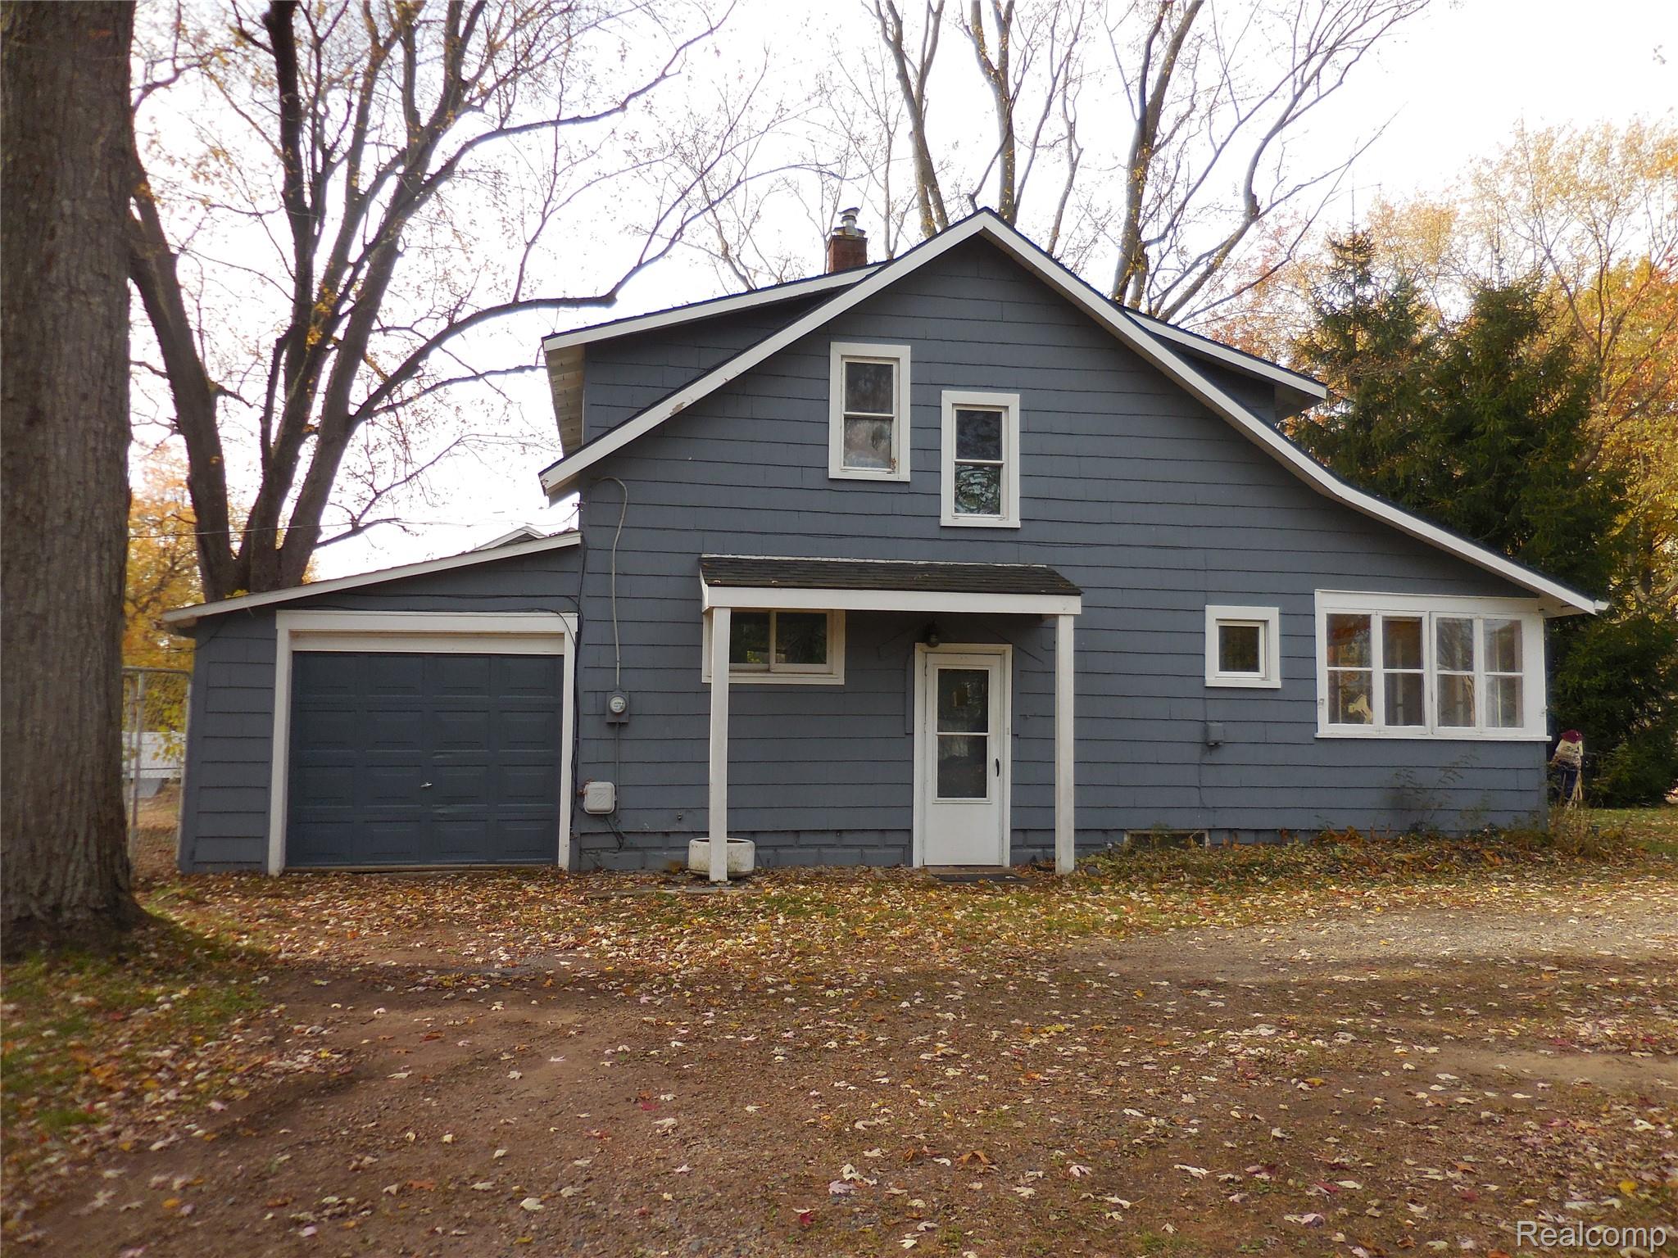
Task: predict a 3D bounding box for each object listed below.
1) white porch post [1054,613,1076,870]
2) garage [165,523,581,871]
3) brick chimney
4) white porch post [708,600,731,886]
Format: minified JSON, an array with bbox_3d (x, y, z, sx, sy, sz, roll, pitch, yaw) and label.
[{"bbox_3d":[2.029,1.037,10.907,0.135,2.319,0.135,1,-3,-9],"label":"white porch post"},{"bbox_3d":[-4.574,0.778,13.701,3.497,3.081,6.000,1,-3,-9],"label":"garage"},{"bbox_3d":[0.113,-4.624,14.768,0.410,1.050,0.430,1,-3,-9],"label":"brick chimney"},{"bbox_3d":[-1.023,0.989,10.440,0.142,2.336,0.142,1,-3,-9],"label":"white porch post"}]

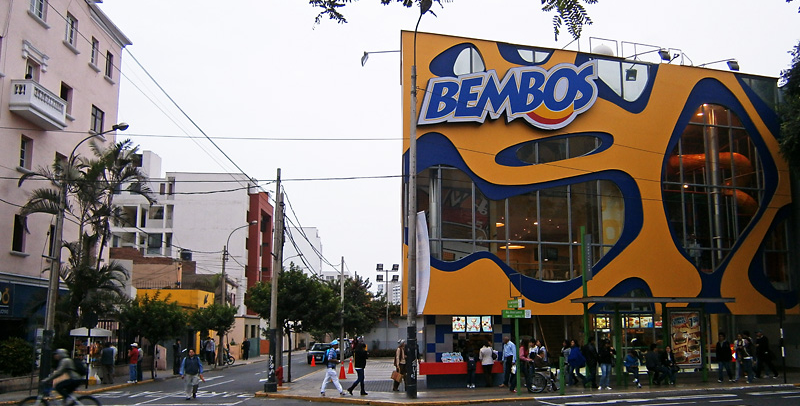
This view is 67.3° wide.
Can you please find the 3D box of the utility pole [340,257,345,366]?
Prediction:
[{"bbox_3d":[-3.949,7.425,41.802,0.270,7.300,0.270,0,-13,0],"label":"utility pole"}]

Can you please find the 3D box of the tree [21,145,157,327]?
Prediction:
[{"bbox_3d":[-15.133,2.182,29.512,5.800,11.024,5.500,0,-13,0],"label":"tree"}]

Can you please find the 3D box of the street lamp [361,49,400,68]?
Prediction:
[{"bbox_3d":[-0.790,-5.999,25.000,1.700,0.680,0.450,0,-13,0],"label":"street lamp"}]

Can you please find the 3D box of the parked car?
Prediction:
[{"bbox_3d":[-5.585,10.980,44.143,1.750,1.500,4.200,1,-11,-3],"label":"parked car"}]

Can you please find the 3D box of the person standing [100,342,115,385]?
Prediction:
[{"bbox_3d":[-11.565,6.366,23.962,0.550,1.700,0.450,5,-12,-23],"label":"person standing"}]

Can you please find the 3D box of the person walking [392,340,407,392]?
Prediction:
[{"bbox_3d":[0.010,5.260,19.479,0.420,1.629,0.520,-7,-14,26],"label":"person walking"}]

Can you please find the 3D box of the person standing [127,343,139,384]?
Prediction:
[{"bbox_3d":[-11.359,6.869,25.780,0.400,1.639,0.500,-4,-13,17],"label":"person standing"}]

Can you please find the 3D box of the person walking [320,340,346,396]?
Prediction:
[{"bbox_3d":[-2.072,5.210,19.031,0.750,1.700,0.500,1,-11,-6],"label":"person walking"}]

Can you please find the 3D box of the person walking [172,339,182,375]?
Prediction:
[{"bbox_3d":[-10.294,7.156,27.960,0.500,1.680,0.380,8,-14,-36],"label":"person walking"}]

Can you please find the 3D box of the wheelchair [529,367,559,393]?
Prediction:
[{"bbox_3d":[4.585,5.658,19.433,1.020,0.900,0.620,1,-11,-6],"label":"wheelchair"}]

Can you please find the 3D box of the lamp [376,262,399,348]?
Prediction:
[{"bbox_3d":[-1.131,9.461,53.879,1.950,8.000,0.700,0,-13,0],"label":"lamp"}]

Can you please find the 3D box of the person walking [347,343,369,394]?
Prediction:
[{"bbox_3d":[-1.242,4.889,18.084,0.580,1.672,0.520,1,-13,-8],"label":"person walking"}]

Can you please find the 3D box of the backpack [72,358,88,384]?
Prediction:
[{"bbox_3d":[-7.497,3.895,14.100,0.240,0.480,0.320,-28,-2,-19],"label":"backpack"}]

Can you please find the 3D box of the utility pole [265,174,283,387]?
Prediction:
[{"bbox_3d":[-4.284,2.539,20.726,0.360,7.610,0.360,0,-11,0],"label":"utility pole"}]

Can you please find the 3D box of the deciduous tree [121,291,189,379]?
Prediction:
[{"bbox_3d":[-10.947,5.927,27.015,2.950,3.776,2.950,0,-13,0],"label":"deciduous tree"}]

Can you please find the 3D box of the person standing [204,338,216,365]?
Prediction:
[{"bbox_3d":[-11.927,9.384,37.989,0.520,1.719,0.400,2,-13,-9],"label":"person standing"}]

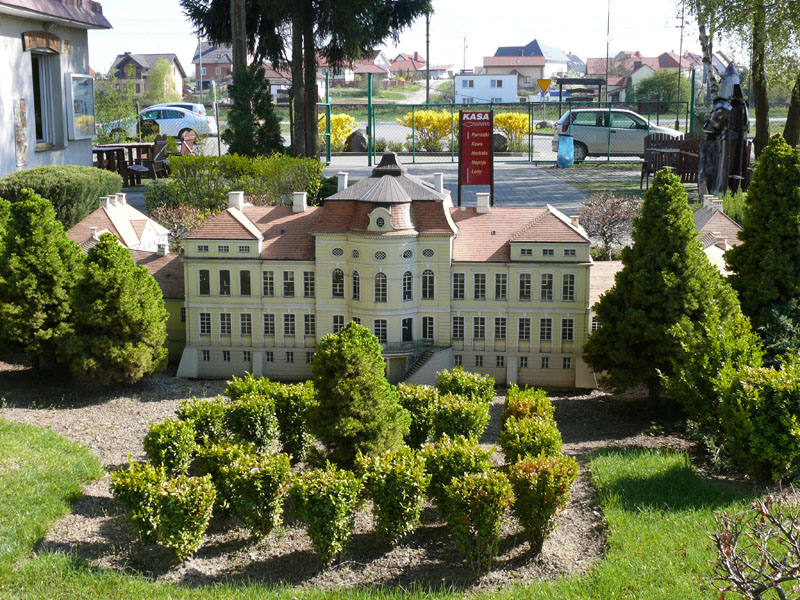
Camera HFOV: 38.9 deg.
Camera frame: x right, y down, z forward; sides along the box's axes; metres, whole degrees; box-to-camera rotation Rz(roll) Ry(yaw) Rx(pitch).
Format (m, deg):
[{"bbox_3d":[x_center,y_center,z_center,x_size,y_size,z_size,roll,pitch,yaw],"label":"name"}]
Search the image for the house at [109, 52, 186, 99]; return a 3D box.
[{"bbox_3d":[-44.014,-38.882,197.000,10.900,8.300,10.200,2,10,11],"label":"house"}]

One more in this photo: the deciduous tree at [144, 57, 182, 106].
[{"bbox_3d":[-34.606,-31.764,165.000,5.000,6.700,5.000,0,10,0],"label":"deciduous tree"}]

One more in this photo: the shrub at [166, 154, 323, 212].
[{"bbox_3d":[-2.057,-1.436,14.977,2.000,0.917,0.850,0,10,0],"label":"shrub"}]

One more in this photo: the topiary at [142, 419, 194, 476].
[{"bbox_3d":[-0.976,0.660,4.785,0.215,0.278,0.215,0,10,0],"label":"topiary"}]

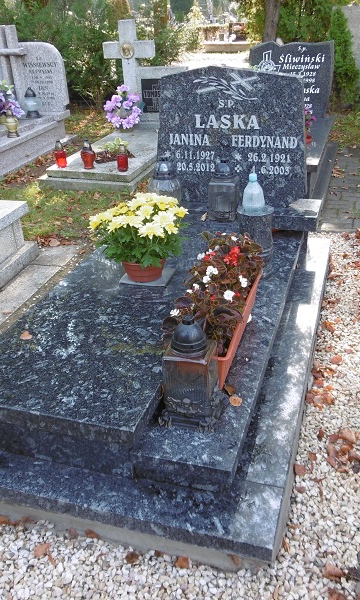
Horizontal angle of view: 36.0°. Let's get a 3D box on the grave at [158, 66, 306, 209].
[{"bbox_3d":[0.262,-0.810,2.751,0.784,0.655,0.101,6,29,16],"label":"grave"}]

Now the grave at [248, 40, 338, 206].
[{"bbox_3d":[0.714,-1.358,4.246,0.936,1.061,2.132,7,28,16],"label":"grave"}]

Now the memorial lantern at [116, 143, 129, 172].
[{"bbox_3d":[-0.440,-1.088,4.241,0.092,0.197,0.092,-2,27,1],"label":"memorial lantern"}]

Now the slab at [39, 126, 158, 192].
[{"bbox_3d":[-0.535,-1.292,5.024,0.823,0.157,1.646,6,29,16],"label":"slab"}]

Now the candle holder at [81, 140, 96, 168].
[{"bbox_3d":[-0.726,-1.140,4.344,0.107,0.213,0.107,-2,27,1],"label":"candle holder"}]

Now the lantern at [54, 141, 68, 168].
[{"bbox_3d":[-0.955,-1.157,4.405,0.087,0.204,0.087,6,29,16],"label":"lantern"}]

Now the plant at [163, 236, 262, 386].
[{"bbox_3d":[0.150,0.017,1.925,0.239,0.270,0.666,7,28,16],"label":"plant"}]

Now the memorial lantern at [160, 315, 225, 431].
[{"bbox_3d":[0.041,0.195,1.529,0.148,0.312,0.148,4,27,11],"label":"memorial lantern"}]

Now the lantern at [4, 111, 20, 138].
[{"bbox_3d":[-1.617,-1.701,5.343,0.118,0.246,0.118,6,29,16],"label":"lantern"}]

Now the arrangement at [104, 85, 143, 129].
[{"bbox_3d":[-0.590,-2.111,6.077,0.426,0.478,0.177,7,28,16],"label":"arrangement"}]

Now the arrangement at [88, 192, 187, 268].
[{"bbox_3d":[-0.139,-0.224,2.055,0.353,0.314,0.342,-2,27,1],"label":"arrangement"}]

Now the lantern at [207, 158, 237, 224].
[{"bbox_3d":[0.222,-0.536,2.685,0.118,0.286,0.118,6,29,16],"label":"lantern"}]

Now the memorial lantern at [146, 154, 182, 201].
[{"bbox_3d":[-0.053,-0.610,2.877,0.172,0.291,0.172,7,28,16],"label":"memorial lantern"}]

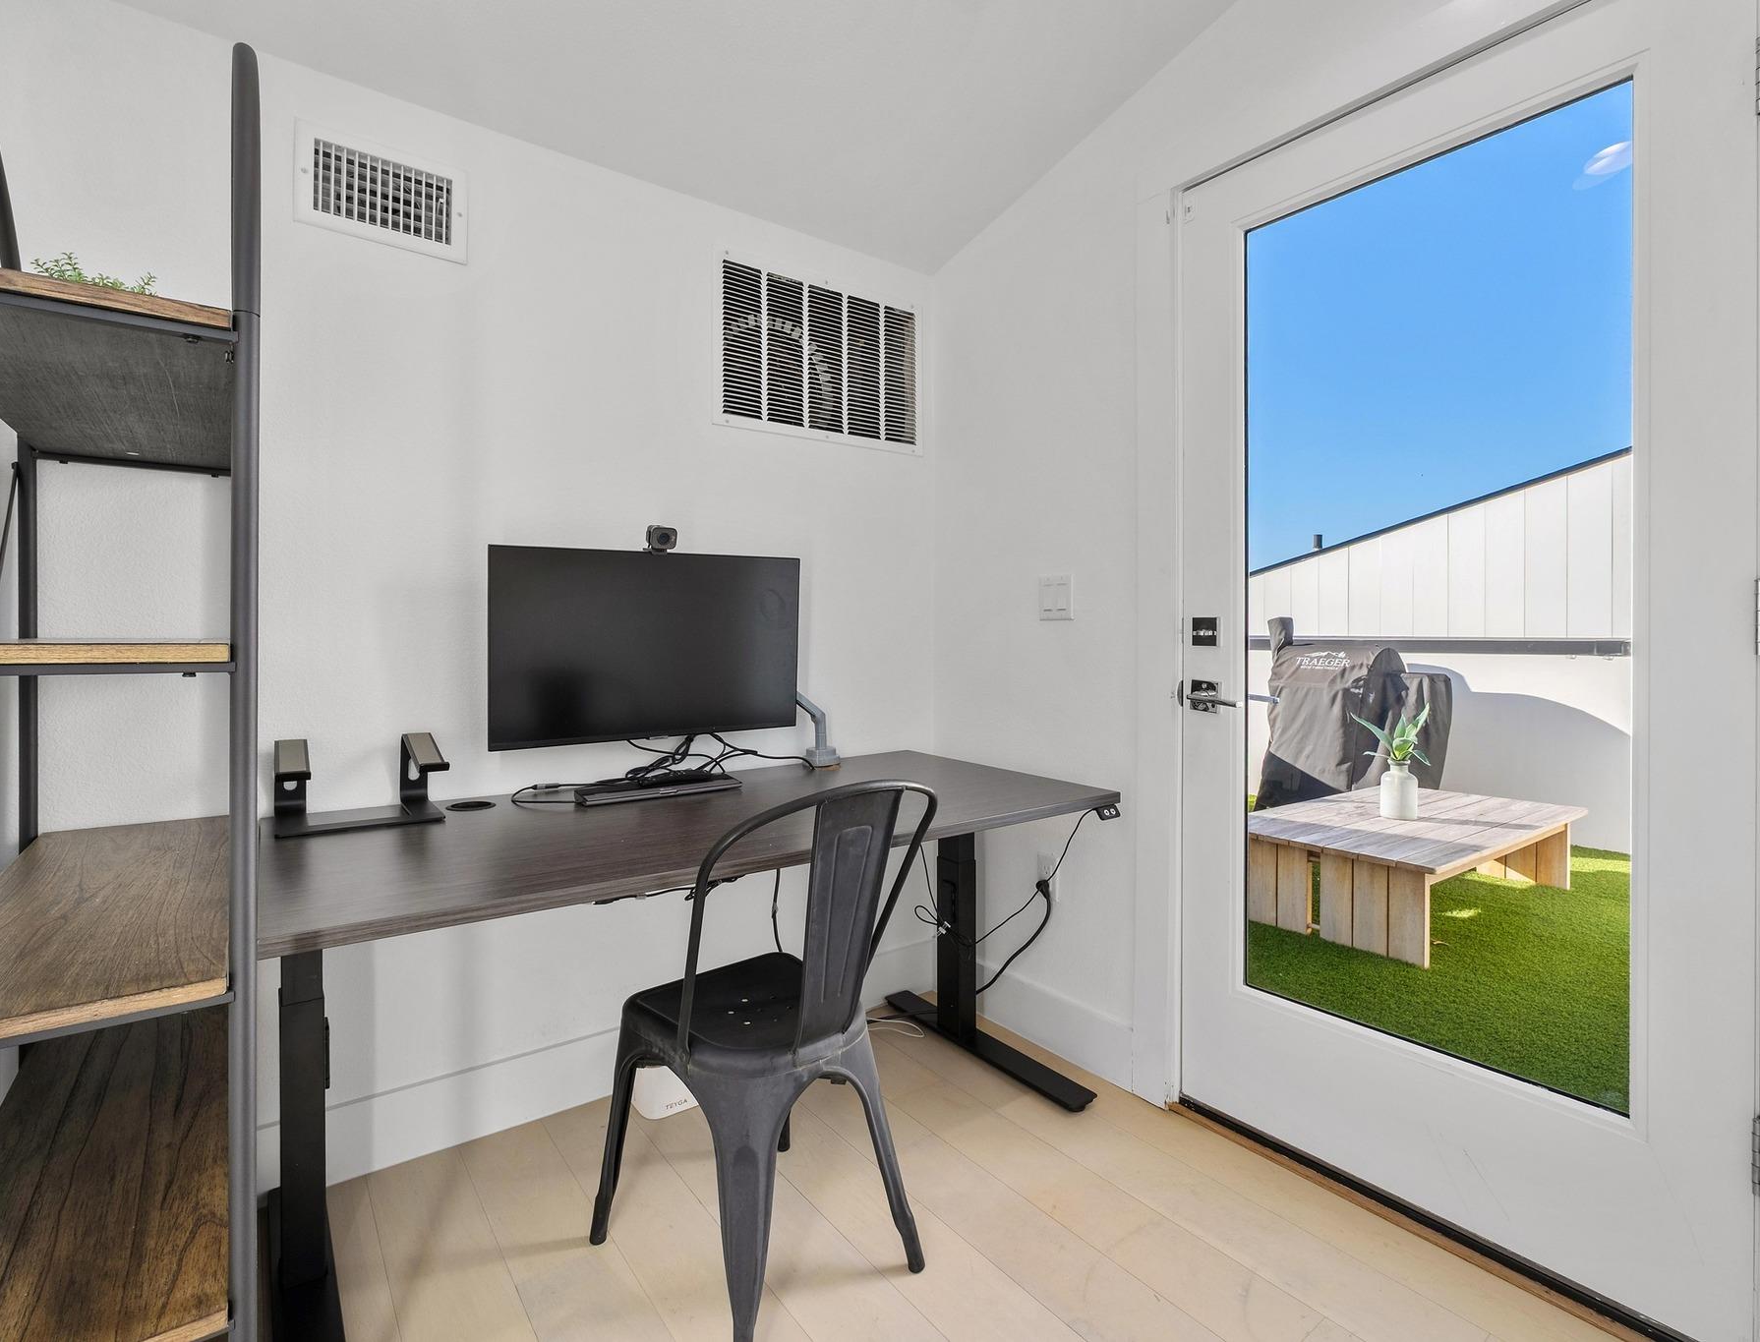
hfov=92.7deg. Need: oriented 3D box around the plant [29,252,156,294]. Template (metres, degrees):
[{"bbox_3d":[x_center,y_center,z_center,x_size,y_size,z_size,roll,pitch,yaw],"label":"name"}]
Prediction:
[{"bbox_3d":[-0.987,-0.446,1.056,0.141,0.151,0.141,-1,2,-37],"label":"plant"}]

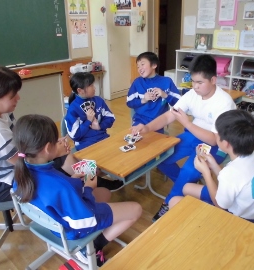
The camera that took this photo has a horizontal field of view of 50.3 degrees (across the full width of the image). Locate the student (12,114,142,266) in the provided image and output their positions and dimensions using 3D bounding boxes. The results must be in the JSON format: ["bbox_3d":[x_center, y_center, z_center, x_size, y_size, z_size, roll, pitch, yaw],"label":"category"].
[{"bbox_3d":[-0.223,0.348,1.454,0.630,1.040,0.450,-21,30,-38],"label":"student"}]

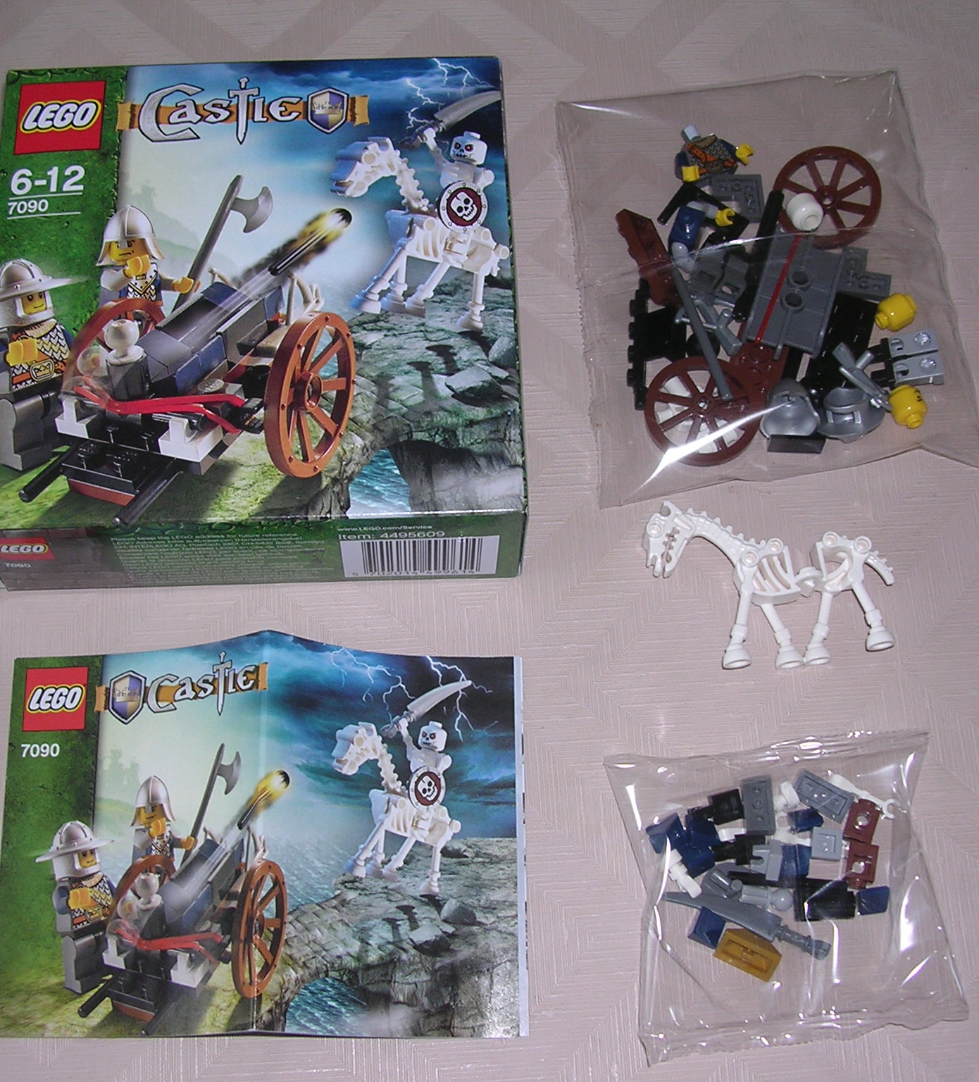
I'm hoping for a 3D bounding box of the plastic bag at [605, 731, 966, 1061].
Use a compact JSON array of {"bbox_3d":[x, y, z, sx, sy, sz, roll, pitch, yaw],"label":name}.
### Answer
[{"bbox_3d":[0.077,0.088,0.403,0.087,0.020,0.079,-3,67,-3],"label":"plastic bag"}]

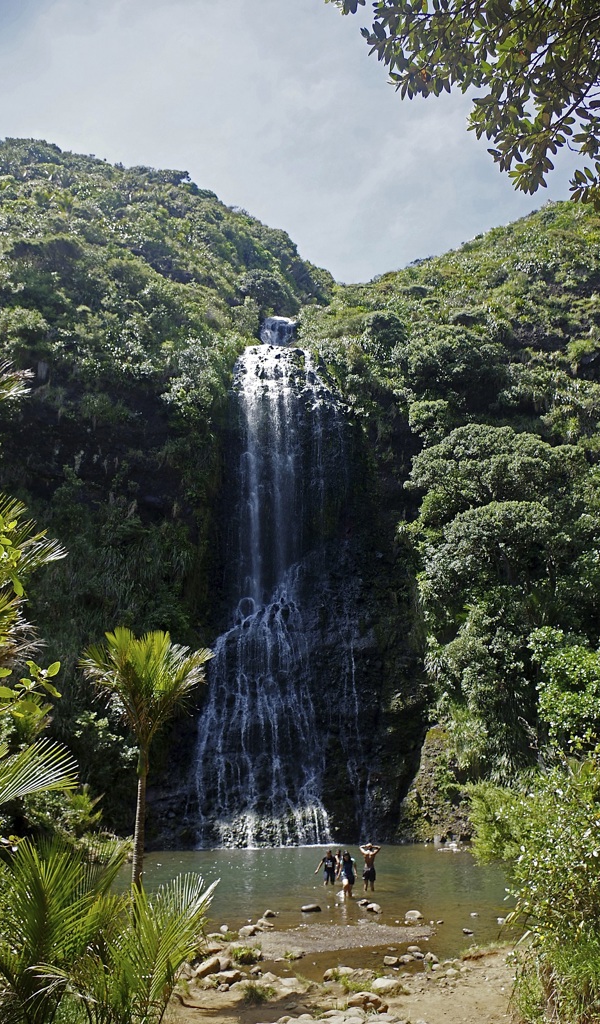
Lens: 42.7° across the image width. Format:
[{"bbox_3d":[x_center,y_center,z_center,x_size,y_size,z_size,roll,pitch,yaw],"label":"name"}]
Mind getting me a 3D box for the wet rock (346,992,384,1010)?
[{"bbox_3d":[1.194,8.789,13.771,0.720,0.280,0.500,0,-16,0],"label":"wet rock"}]

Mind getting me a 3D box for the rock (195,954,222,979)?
[{"bbox_3d":[-1.923,9.551,16.118,0.500,0.330,0.420,0,-16,0],"label":"rock"}]

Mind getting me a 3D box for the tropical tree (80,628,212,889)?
[{"bbox_3d":[-3.617,5.954,17.744,3.150,6.306,3.100,0,-16,0],"label":"tropical tree"}]

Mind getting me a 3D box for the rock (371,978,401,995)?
[{"bbox_3d":[1.637,9.022,14.599,0.580,0.240,0.420,0,-16,0],"label":"rock"}]

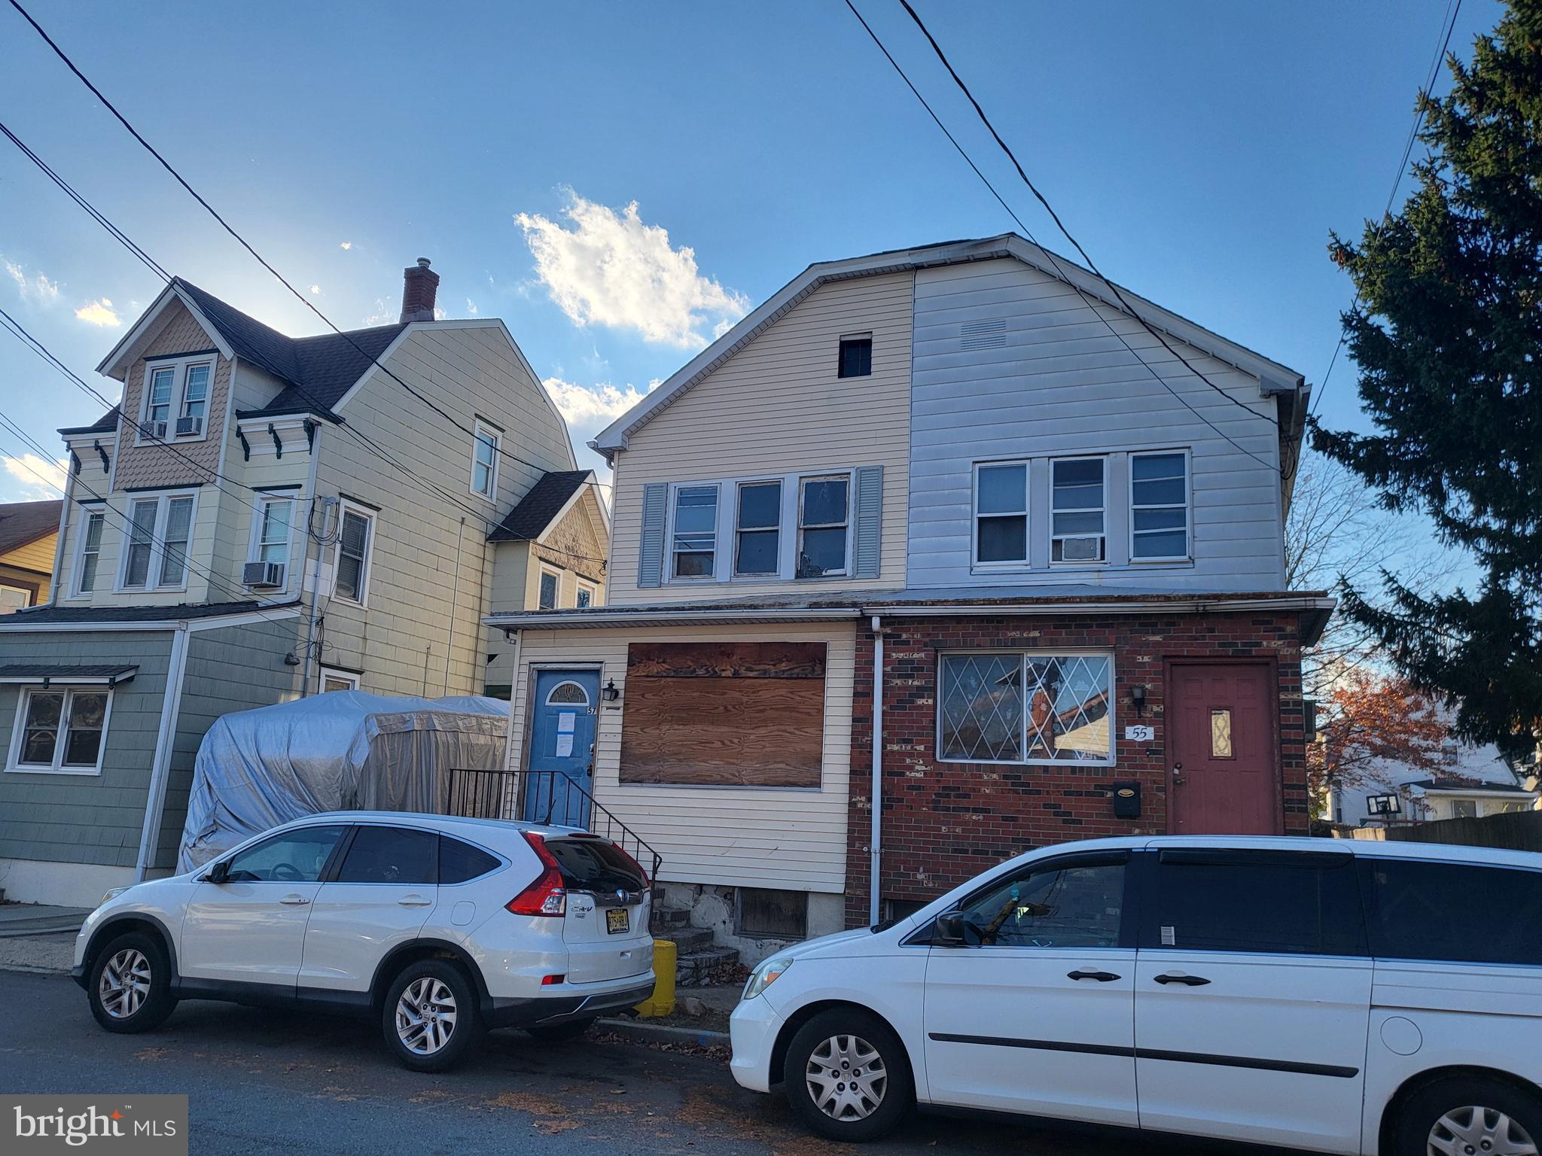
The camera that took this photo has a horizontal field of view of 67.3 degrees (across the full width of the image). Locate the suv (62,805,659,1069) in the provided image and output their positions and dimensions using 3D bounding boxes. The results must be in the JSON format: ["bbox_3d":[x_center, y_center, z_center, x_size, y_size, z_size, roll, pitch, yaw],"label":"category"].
[{"bbox_3d":[-3.184,2.701,9.114,4.560,1.660,1.880,-2,-13,18],"label":"suv"}]

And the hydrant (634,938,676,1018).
[{"bbox_3d":[-0.954,3.362,9.724,0.360,0.570,0.360,3,-12,1],"label":"hydrant"}]

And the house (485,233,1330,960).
[{"bbox_3d":[2.934,0.747,17.423,9.400,9.130,11.000,-2,-13,22],"label":"house"}]

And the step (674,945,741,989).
[{"bbox_3d":[-0.723,3.982,11.914,0.360,0.240,1.150,-2,-13,22],"label":"step"}]

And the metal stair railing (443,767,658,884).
[{"bbox_3d":[-2.189,2.974,12.786,2.740,1.630,1.050,-2,-13,22],"label":"metal stair railing"}]

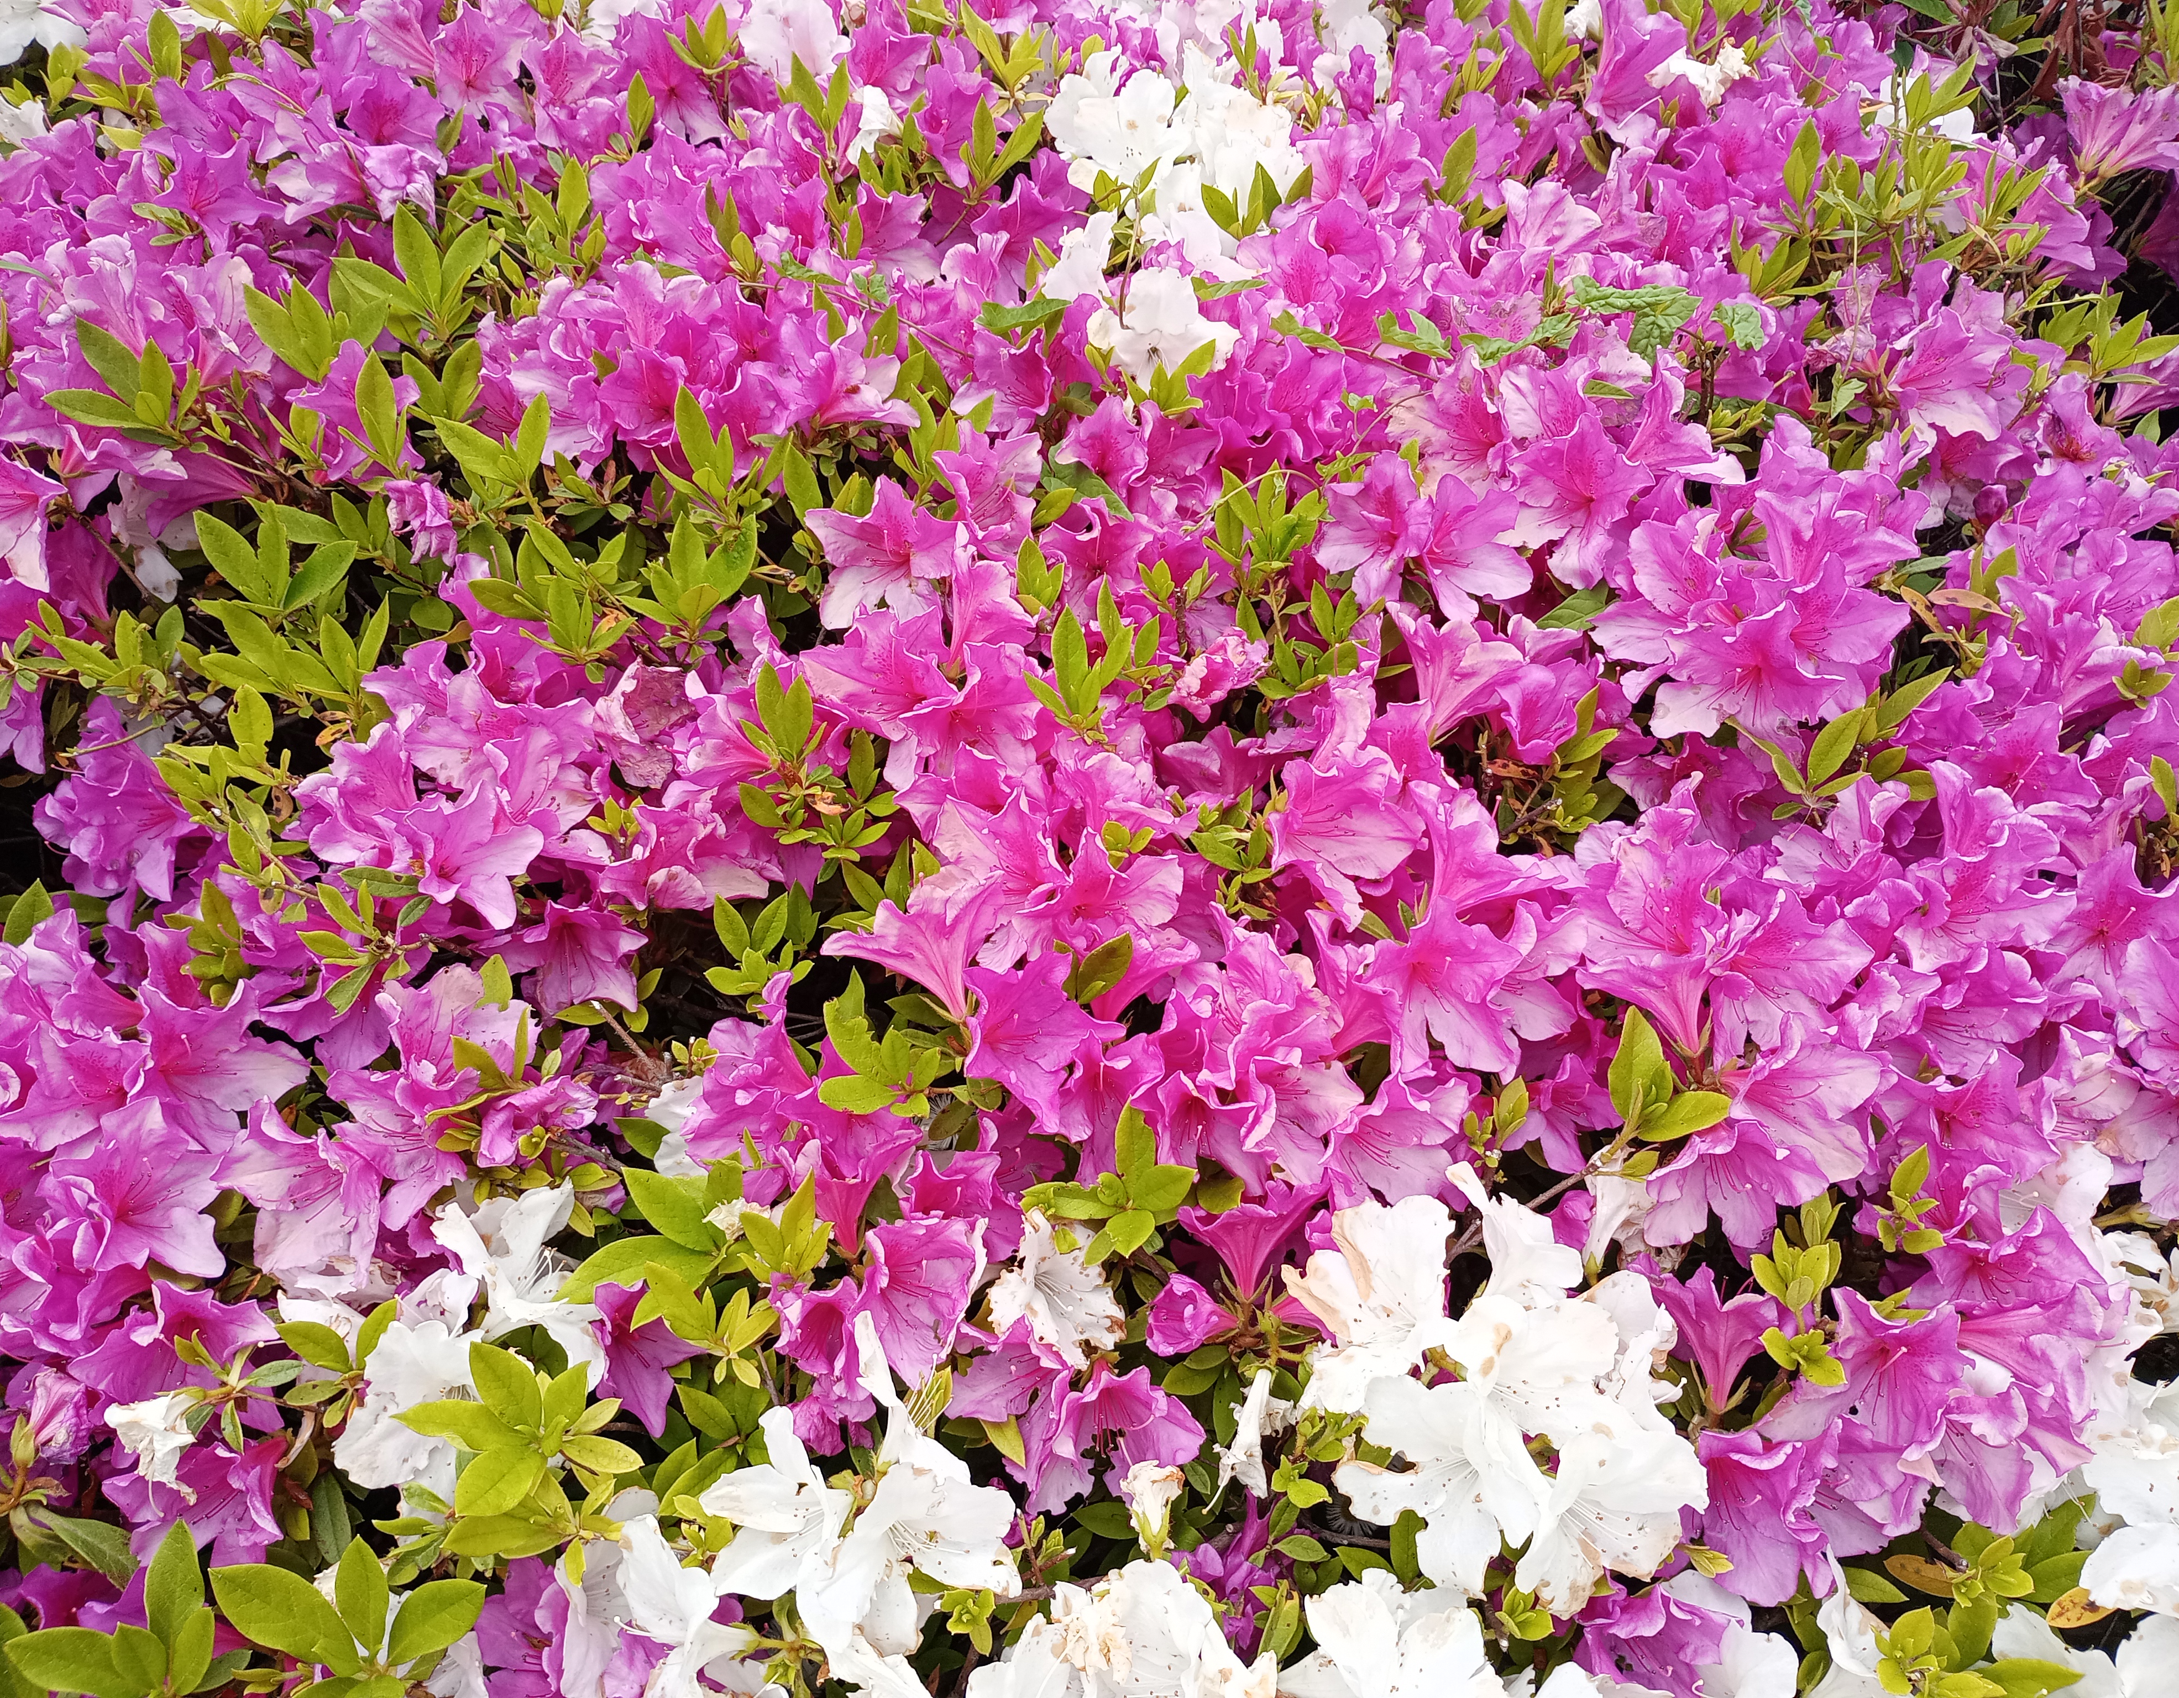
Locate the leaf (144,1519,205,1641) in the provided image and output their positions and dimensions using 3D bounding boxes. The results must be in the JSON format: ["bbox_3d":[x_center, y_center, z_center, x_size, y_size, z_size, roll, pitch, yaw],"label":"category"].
[{"bbox_3d":[-0.328,0.266,0.655,0.022,0.054,0.009,9,11,-1],"label":"leaf"}]

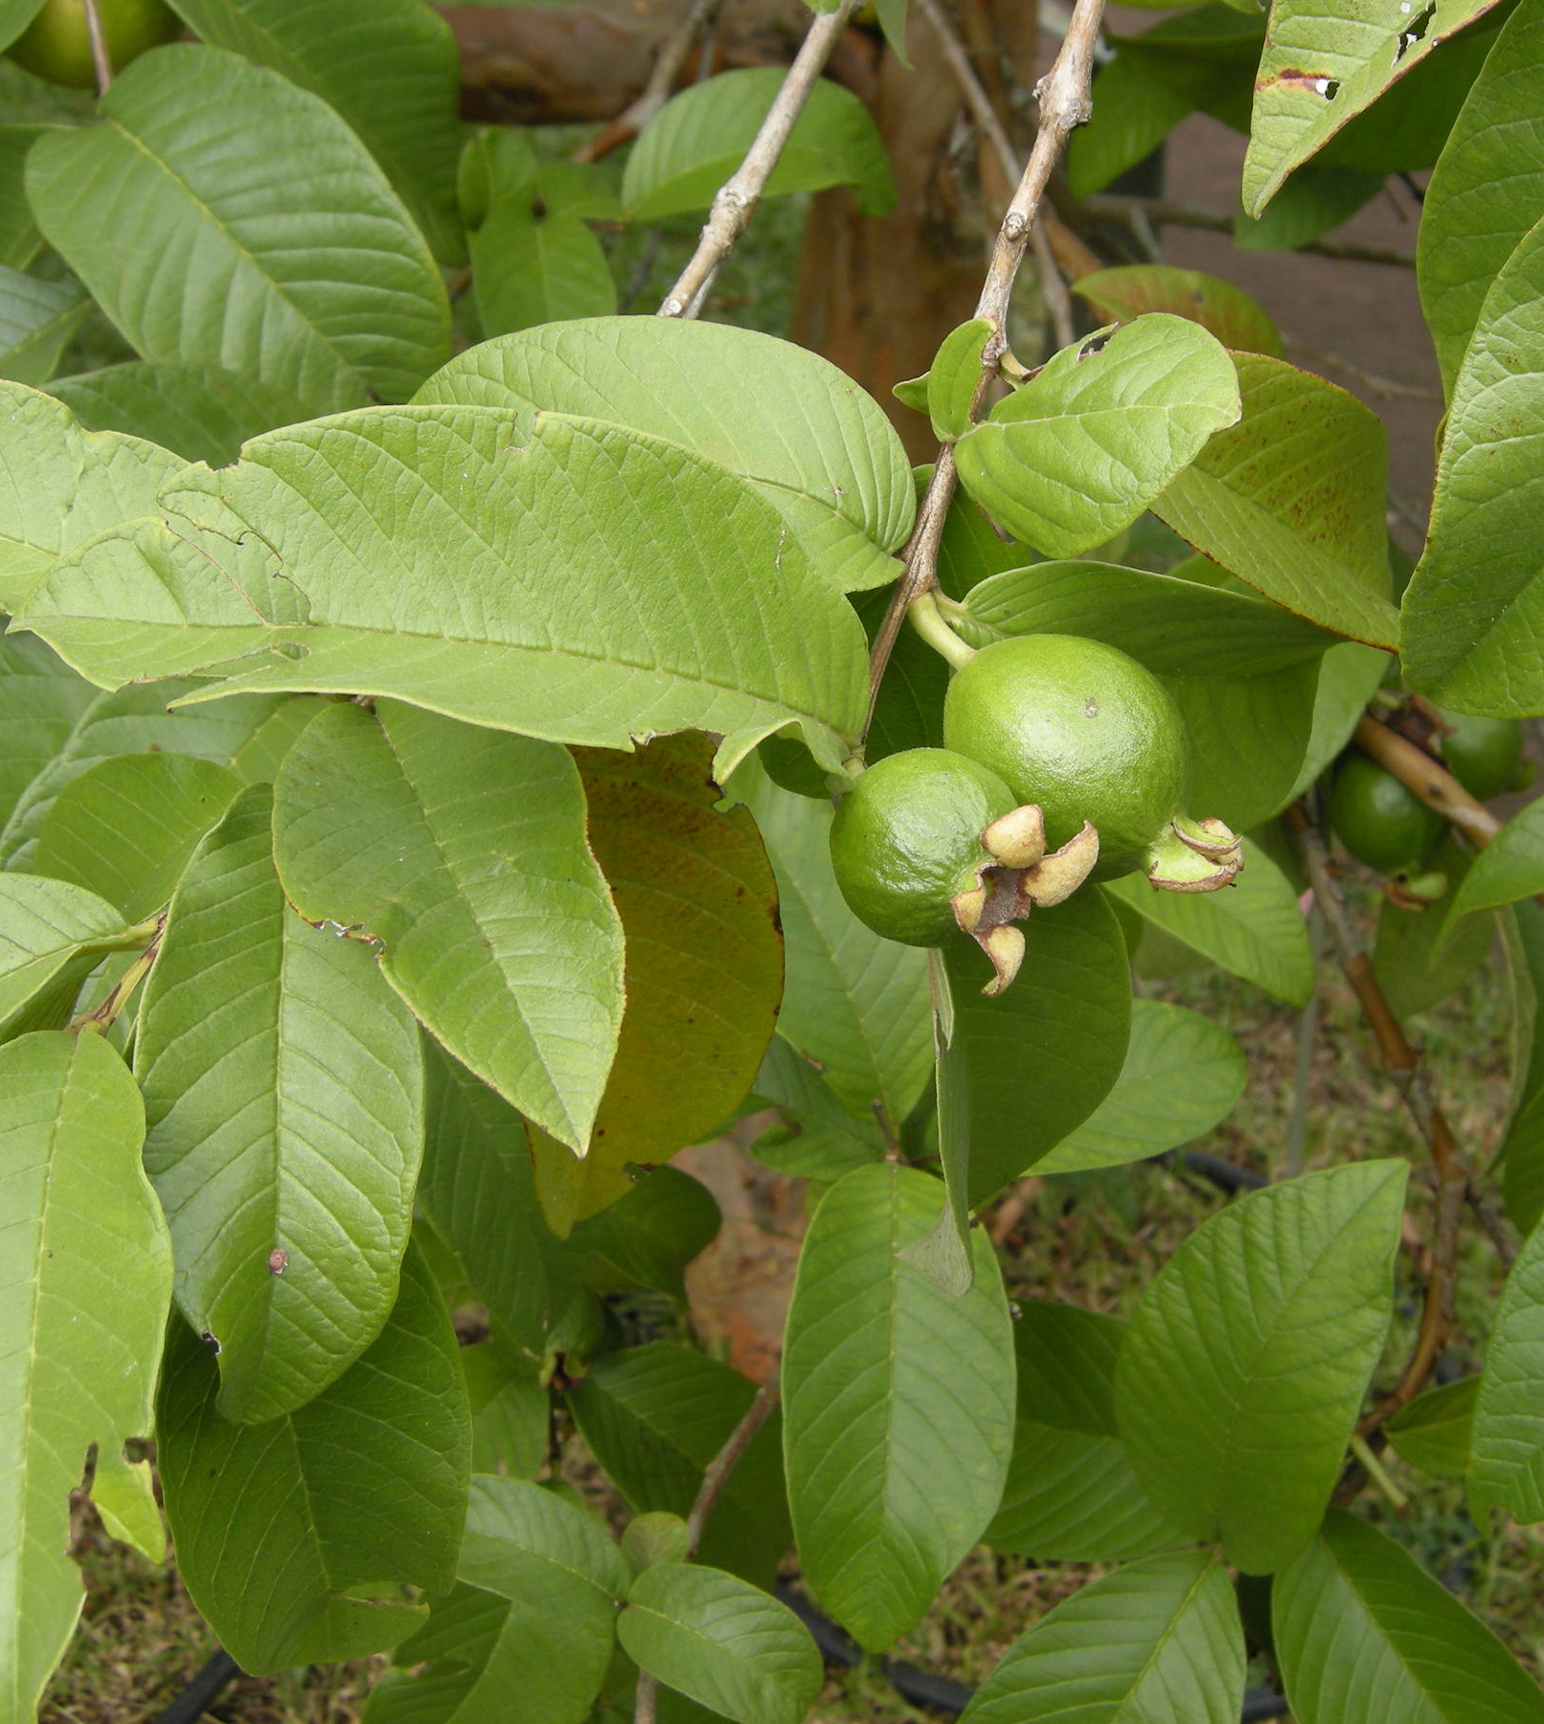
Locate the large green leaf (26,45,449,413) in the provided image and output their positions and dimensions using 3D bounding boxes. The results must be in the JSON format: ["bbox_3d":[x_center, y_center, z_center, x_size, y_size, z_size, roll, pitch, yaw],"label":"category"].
[{"bbox_3d":[-0.121,-0.137,0.524,0.066,0.016,0.117,-38,74,-24],"label":"large green leaf"}]

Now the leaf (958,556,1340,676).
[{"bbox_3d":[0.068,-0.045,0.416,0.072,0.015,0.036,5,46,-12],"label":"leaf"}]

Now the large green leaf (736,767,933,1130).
[{"bbox_3d":[0.011,0.016,0.550,0.052,0.105,0.022,-22,6,-3],"label":"large green leaf"}]

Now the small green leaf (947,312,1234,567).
[{"bbox_3d":[0.054,-0.071,0.387,0.047,0.012,0.048,-1,66,19],"label":"small green leaf"}]

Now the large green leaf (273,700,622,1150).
[{"bbox_3d":[-0.062,0.012,0.455,0.058,0.100,0.025,-25,-3,-5],"label":"large green leaf"}]

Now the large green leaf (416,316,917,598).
[{"bbox_3d":[-0.021,-0.077,0.421,0.104,0.018,0.056,16,59,5],"label":"large green leaf"}]

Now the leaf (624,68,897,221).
[{"bbox_3d":[-0.005,-0.258,0.840,0.100,0.030,0.055,-2,53,-1],"label":"leaf"}]

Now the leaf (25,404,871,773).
[{"bbox_3d":[-0.056,-0.047,0.410,0.147,0.028,0.060,6,60,2],"label":"leaf"}]

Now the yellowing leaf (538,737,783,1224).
[{"bbox_3d":[-0.023,0.023,0.500,0.054,0.112,0.025,11,6,-6],"label":"yellowing leaf"}]

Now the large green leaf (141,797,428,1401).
[{"bbox_3d":[-0.098,0.047,0.460,0.056,0.125,0.028,2,6,-6],"label":"large green leaf"}]

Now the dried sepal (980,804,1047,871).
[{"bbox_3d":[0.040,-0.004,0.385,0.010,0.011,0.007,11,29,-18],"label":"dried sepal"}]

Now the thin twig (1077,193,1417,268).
[{"bbox_3d":[0.245,-0.326,1.200,0.190,0.030,0.030,-4,36,-5],"label":"thin twig"}]

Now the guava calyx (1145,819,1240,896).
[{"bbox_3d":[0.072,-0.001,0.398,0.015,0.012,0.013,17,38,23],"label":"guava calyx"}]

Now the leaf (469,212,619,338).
[{"bbox_3d":[-0.063,-0.157,0.640,0.043,0.013,0.073,-5,57,-3],"label":"leaf"}]

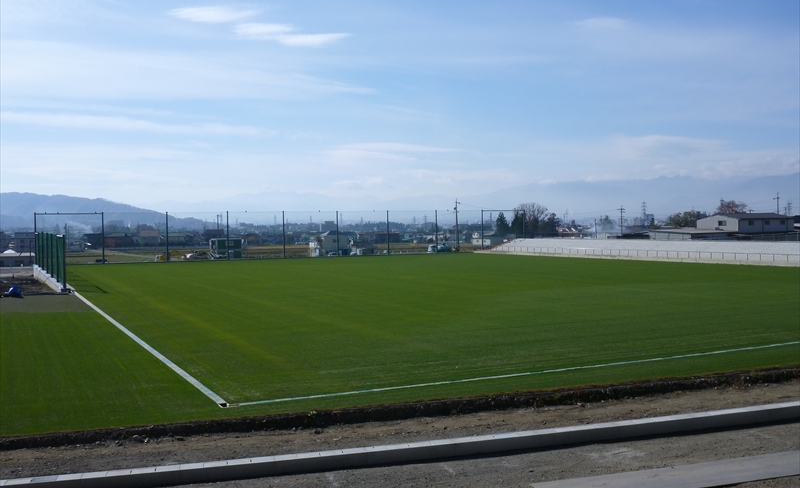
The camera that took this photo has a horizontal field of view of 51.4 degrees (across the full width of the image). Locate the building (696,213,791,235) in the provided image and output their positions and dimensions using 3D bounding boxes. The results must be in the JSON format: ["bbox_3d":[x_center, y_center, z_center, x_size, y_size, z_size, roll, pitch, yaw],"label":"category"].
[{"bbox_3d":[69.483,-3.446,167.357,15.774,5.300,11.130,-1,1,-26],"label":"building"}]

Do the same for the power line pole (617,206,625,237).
[{"bbox_3d":[48.326,-3.753,181.647,1.750,9.000,0.400,-1,1,15],"label":"power line pole"}]

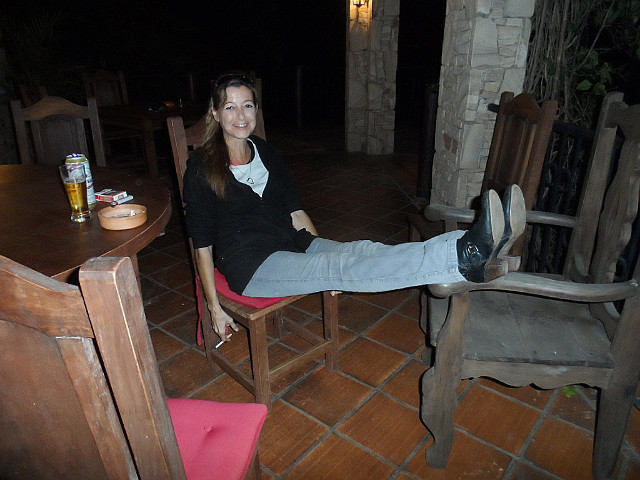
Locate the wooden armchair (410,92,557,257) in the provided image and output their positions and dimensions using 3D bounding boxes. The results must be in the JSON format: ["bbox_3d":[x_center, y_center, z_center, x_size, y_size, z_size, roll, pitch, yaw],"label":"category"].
[{"bbox_3d":[0.744,-0.160,2.169,0.502,1.034,0.405,-4,22,-6],"label":"wooden armchair"}]

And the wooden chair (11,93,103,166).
[{"bbox_3d":[-1.318,-0.171,2.289,0.405,1.034,0.502,-5,23,-10],"label":"wooden chair"}]

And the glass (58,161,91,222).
[{"bbox_3d":[-0.719,-0.134,1.315,0.067,0.149,0.067,-1,22,0],"label":"glass"}]

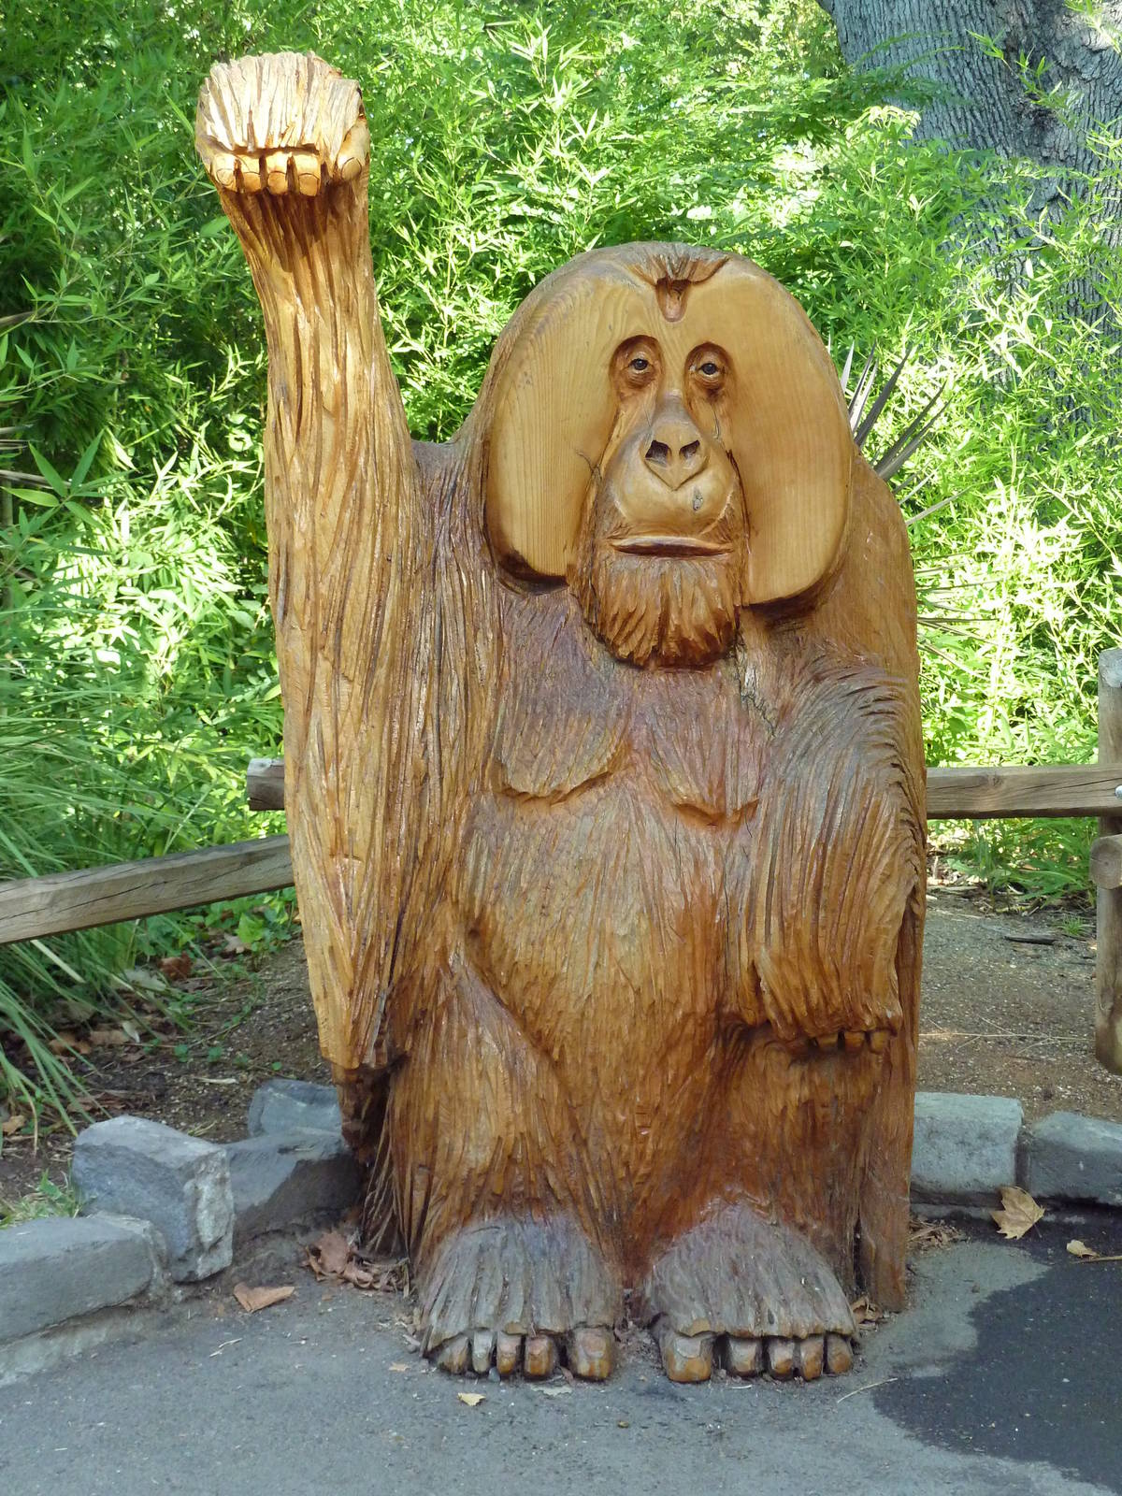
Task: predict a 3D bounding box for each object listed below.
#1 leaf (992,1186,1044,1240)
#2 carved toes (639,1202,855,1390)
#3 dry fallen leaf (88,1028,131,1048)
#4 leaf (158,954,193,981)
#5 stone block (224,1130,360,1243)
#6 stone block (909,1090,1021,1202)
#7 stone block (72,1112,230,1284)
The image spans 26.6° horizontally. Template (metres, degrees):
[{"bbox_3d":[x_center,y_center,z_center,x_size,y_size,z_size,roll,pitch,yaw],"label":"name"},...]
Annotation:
[{"bbox_3d":[1.000,1.007,5.183,0.115,0.100,0.060,0,4,0],"label":"leaf"},{"bbox_3d":[0.347,1.004,4.425,0.360,0.230,0.320,0,4,-6],"label":"carved toes"},{"bbox_3d":[-1.174,0.753,6.176,0.110,0.040,0.080,0,4,0],"label":"dry fallen leaf"},{"bbox_3d":[-1.106,0.630,6.819,0.095,0.055,0.070,0,4,0],"label":"leaf"},{"bbox_3d":[-0.595,0.954,5.269,0.300,0.190,0.190,-3,5,-30],"label":"stone block"},{"bbox_3d":[0.940,0.925,5.577,0.290,0.190,0.230,1,5,14],"label":"stone block"},{"bbox_3d":[-0.865,0.944,5.067,0.340,0.250,0.200,4,6,44],"label":"stone block"}]

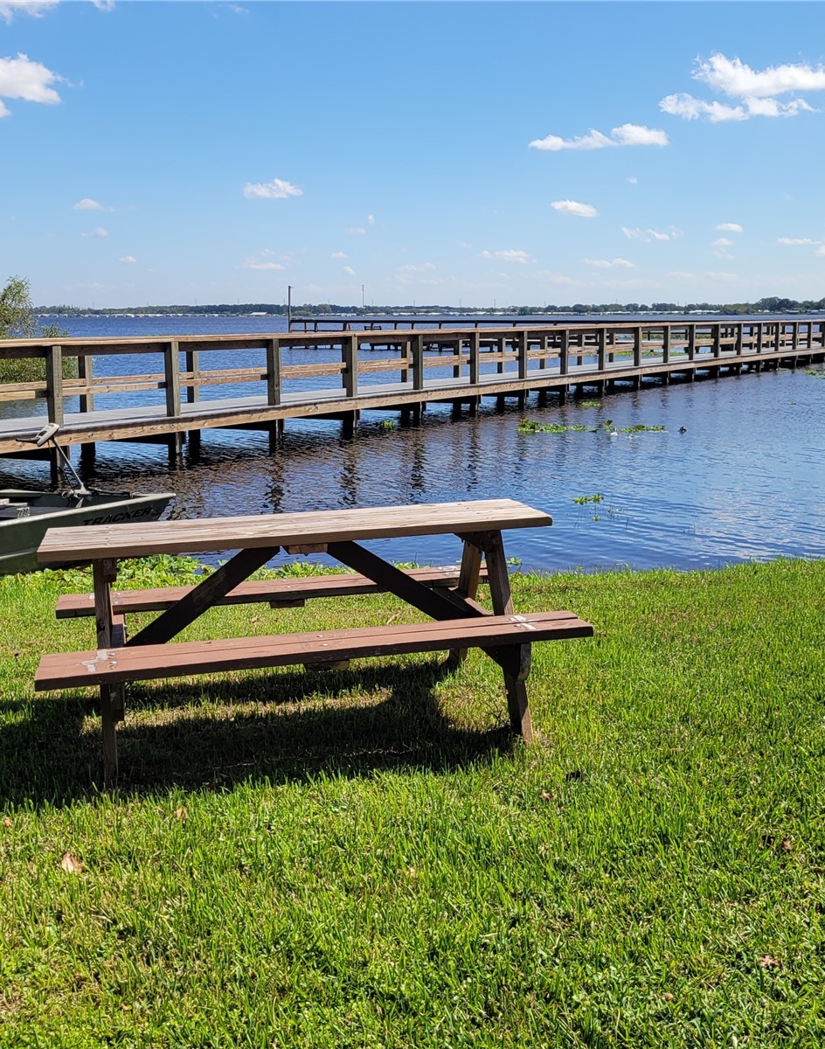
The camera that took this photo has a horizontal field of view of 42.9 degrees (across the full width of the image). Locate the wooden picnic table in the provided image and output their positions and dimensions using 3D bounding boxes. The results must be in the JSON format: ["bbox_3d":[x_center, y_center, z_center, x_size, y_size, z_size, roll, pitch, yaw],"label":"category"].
[{"bbox_3d":[-0.417,0.373,4.071,1.872,0.765,1.219,-4,10,-14],"label":"wooden picnic table"}]

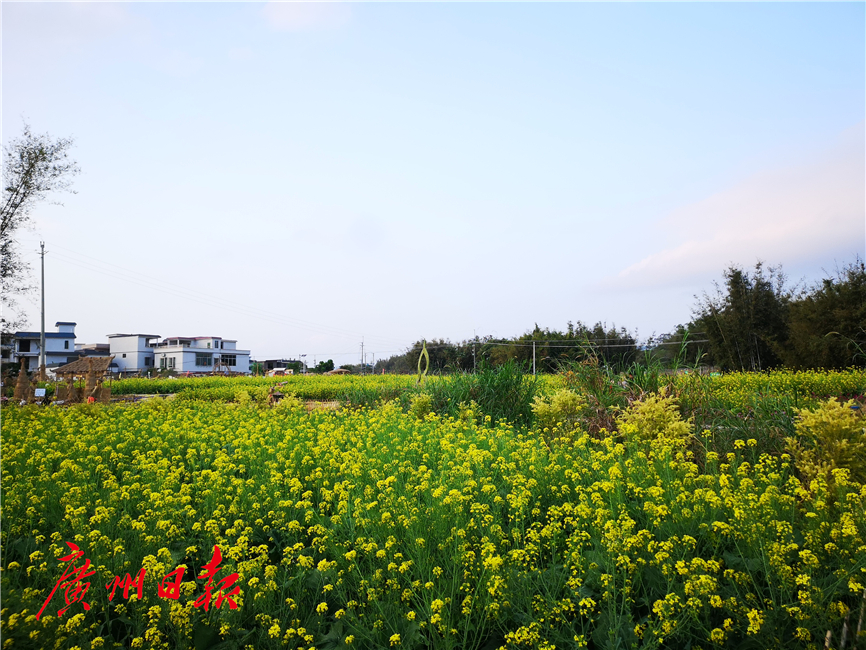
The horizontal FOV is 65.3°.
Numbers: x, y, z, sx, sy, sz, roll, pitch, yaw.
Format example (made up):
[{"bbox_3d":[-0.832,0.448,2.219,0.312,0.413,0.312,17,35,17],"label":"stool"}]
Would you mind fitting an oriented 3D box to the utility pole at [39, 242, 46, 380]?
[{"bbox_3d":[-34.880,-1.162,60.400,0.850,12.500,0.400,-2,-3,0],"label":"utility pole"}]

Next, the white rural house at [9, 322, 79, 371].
[{"bbox_3d":[-78.295,4.529,136.000,11.000,9.600,9.000,1,-4,-23],"label":"white rural house"}]

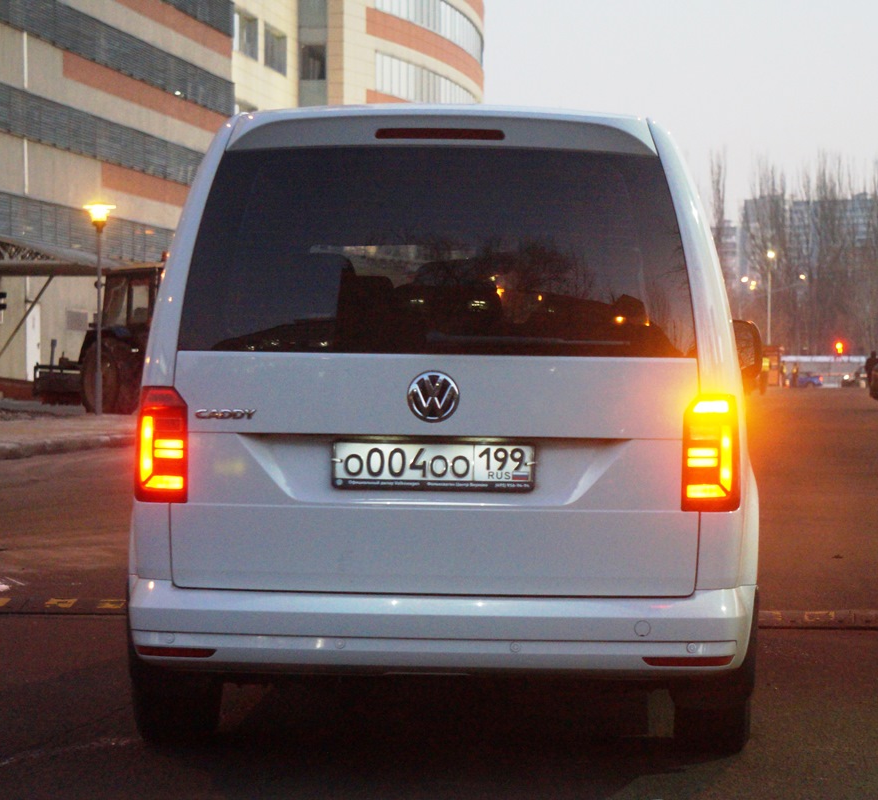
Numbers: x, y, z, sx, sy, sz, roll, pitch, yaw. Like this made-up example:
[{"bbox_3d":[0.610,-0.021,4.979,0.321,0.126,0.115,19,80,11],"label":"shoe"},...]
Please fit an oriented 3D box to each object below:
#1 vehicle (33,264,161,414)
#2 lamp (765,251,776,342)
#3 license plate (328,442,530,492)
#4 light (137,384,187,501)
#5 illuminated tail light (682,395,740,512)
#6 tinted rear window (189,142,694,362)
[{"bbox_3d":[-5.420,-1.130,52.850,2.050,2.820,5.200,0,1,-40],"label":"vehicle"},{"bbox_3d":[21.312,-5.368,180.000,0.600,8.400,0.700,0,1,-18],"label":"lamp"},{"bbox_3d":[-0.012,0.174,7.320,0.530,0.130,0.020,1,1,3],"label":"license plate"},{"bbox_3d":[-0.742,0.118,7.450,0.150,0.310,0.140,1,1,3],"label":"light"},{"bbox_3d":[0.716,0.141,7.370,0.153,0.310,0.140,1,1,3],"label":"illuminated tail light"},{"bbox_3d":[0.000,-0.400,7.480,1.370,0.590,0.100,1,-16,3],"label":"tinted rear window"}]

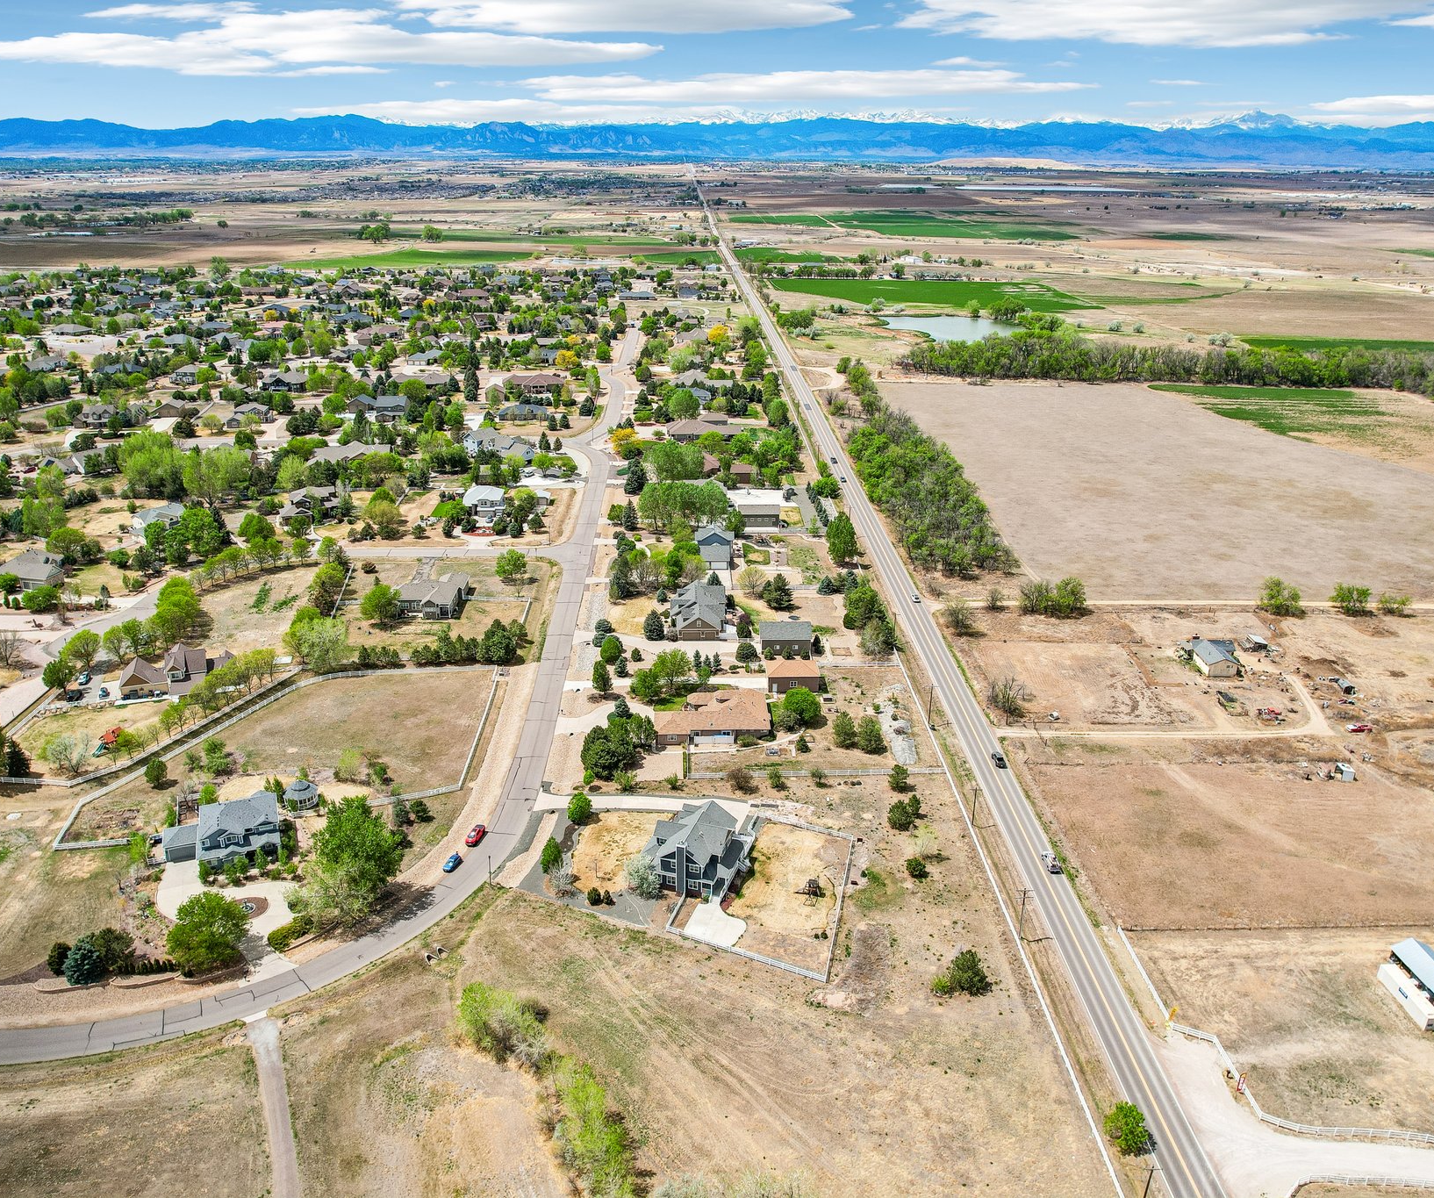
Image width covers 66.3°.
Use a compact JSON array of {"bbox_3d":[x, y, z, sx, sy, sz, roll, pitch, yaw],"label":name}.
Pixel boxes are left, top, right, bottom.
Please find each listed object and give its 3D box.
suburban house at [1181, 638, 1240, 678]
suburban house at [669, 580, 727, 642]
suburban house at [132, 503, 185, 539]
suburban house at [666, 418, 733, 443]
[{"bbox_3d":[129.850,14.770,284.010,11.300,4.900,14.500,0,22,0],"label":"suburban house"},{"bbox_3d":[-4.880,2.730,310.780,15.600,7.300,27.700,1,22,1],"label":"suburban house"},{"bbox_3d":[-199.280,-27.930,393.550,21.000,7.500,17.000,-19,29,-39],"label":"suburban house"},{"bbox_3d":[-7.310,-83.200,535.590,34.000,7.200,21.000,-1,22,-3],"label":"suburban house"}]

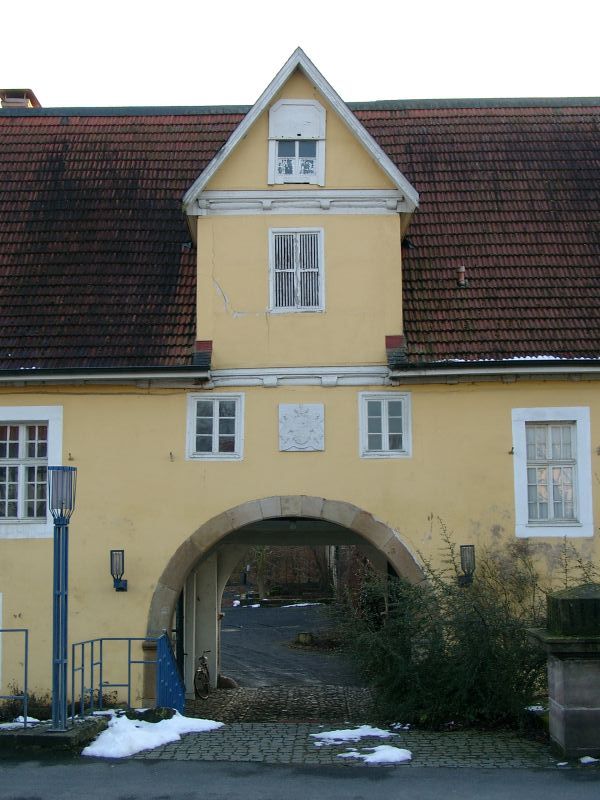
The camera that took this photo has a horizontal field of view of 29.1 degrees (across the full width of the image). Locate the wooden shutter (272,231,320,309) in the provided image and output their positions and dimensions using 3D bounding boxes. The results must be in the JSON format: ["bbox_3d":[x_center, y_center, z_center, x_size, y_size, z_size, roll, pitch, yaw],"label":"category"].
[{"bbox_3d":[-0.058,-2.344,20.799,0.873,1.431,0.070,-1,-8,1],"label":"wooden shutter"}]

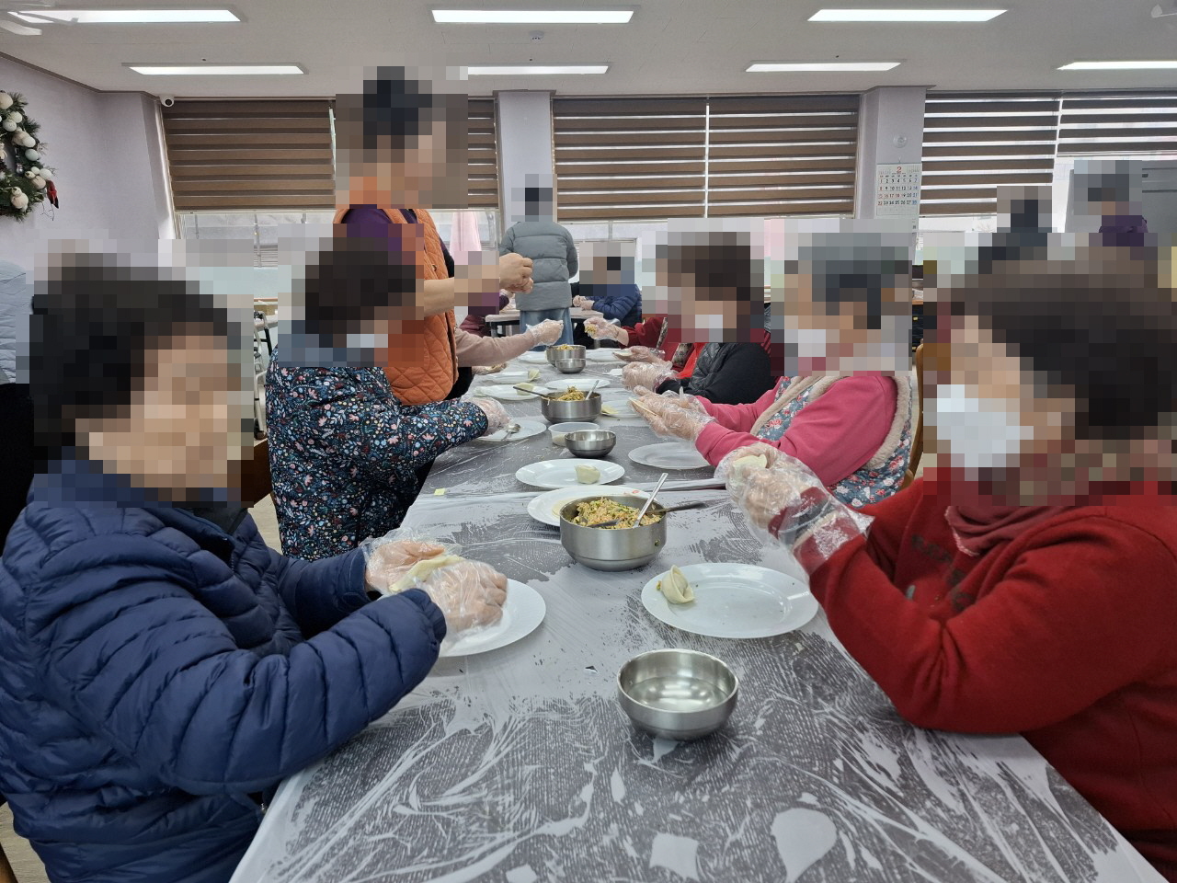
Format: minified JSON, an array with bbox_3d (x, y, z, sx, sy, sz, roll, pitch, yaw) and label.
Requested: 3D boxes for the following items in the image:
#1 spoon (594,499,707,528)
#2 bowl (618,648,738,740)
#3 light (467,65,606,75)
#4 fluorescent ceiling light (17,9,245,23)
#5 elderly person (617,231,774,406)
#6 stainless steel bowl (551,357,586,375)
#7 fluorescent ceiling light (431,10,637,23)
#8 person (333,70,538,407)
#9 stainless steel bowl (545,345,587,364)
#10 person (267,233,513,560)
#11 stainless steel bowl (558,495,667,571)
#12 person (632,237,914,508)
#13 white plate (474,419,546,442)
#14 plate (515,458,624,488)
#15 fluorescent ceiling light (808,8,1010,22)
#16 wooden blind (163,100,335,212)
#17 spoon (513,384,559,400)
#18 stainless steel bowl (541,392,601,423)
[{"bbox_3d":[0.104,0.116,1.287,0.210,0.025,0.042,-11,17,-27],"label":"spoon"},{"bbox_3d":[0.096,0.275,0.843,0.128,0.045,0.128,-1,14,0],"label":"bowl"},{"bbox_3d":[-0.457,-2.925,6.123,1.210,0.035,0.235,-3,14,-5],"label":"light"},{"bbox_3d":[-2.683,-2.493,4.568,1.210,0.035,0.235,-3,14,-5],"label":"fluorescent ceiling light"},{"bbox_3d":[0.368,-0.015,2.606,0.640,1.260,0.480,-4,14,-10],"label":"elderly person"},{"bbox_3d":[-0.075,-0.326,3.402,0.131,0.050,0.131,-1,13,0],"label":"stainless steel bowl"},{"bbox_3d":[-0.340,-2.659,4.894,1.250,0.060,0.280,-2,14,-4],"label":"fluorescent ceiling light"},{"bbox_3d":[-0.397,-0.116,2.156,0.500,1.660,0.480,-1,14,2],"label":"person"},{"bbox_3d":[-0.101,-0.387,3.592,0.180,0.080,0.180,-1,13,0],"label":"stainless steel bowl"},{"bbox_3d":[-0.464,0.157,1.958,0.650,1.260,0.500,-6,14,-19],"label":"person"},{"bbox_3d":[0.043,0.157,1.310,0.180,0.083,0.180,-1,13,0],"label":"stainless steel bowl"},{"bbox_3d":[0.435,0.146,1.881,0.670,1.230,0.500,-3,14,-7],"label":"person"},{"bbox_3d":[-0.233,-0.020,2.142,0.242,0.022,0.242,-3,14,-5],"label":"white plate"},{"bbox_3d":[-0.039,0.079,1.714,0.239,0.022,0.239,-1,14,0],"label":"plate"},{"bbox_3d":[2.053,-2.738,5.026,1.250,0.060,0.280,-2,14,-4],"label":"fluorescent ceiling light"},{"bbox_3d":[-2.995,-2.544,6.954,1.421,0.931,0.070,-3,14,-5],"label":"wooden blind"},{"bbox_3d":[-0.150,-0.143,2.403,0.210,0.025,0.042,19,21,26],"label":"spoon"},{"bbox_3d":[-0.050,-0.101,2.345,0.176,0.075,0.176,-1,14,0],"label":"stainless steel bowl"}]

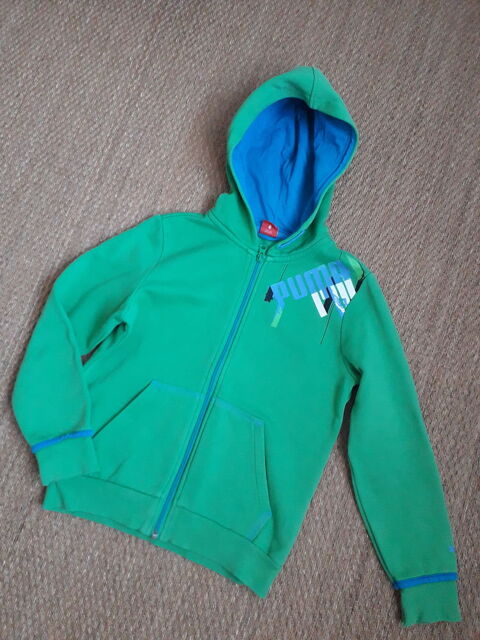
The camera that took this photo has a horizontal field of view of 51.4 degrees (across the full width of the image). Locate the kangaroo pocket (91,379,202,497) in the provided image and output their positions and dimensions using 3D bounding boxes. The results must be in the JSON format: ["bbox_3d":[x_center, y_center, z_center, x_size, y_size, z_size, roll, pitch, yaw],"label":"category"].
[{"bbox_3d":[-0.160,0.186,0.818,0.141,0.020,0.179,21,80,5],"label":"kangaroo pocket"}]

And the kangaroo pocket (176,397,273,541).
[{"bbox_3d":[-0.006,0.239,0.804,0.153,0.020,0.182,21,80,5],"label":"kangaroo pocket"}]

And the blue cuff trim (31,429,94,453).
[{"bbox_3d":[-0.281,0.195,0.802,0.098,0.018,0.015,-18,79,-2],"label":"blue cuff trim"}]

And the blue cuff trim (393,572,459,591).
[{"bbox_3d":[0.285,0.401,0.772,0.099,0.018,0.015,-6,79,0],"label":"blue cuff trim"}]

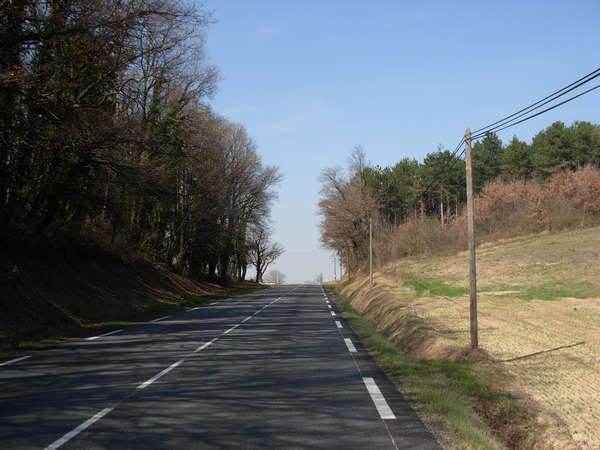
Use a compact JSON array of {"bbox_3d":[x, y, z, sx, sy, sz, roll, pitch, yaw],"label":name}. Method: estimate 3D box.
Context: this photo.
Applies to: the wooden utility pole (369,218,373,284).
[{"bbox_3d":[6.652,2.485,61.238,0.200,6.400,0.200,0,-5,0],"label":"wooden utility pole"}]

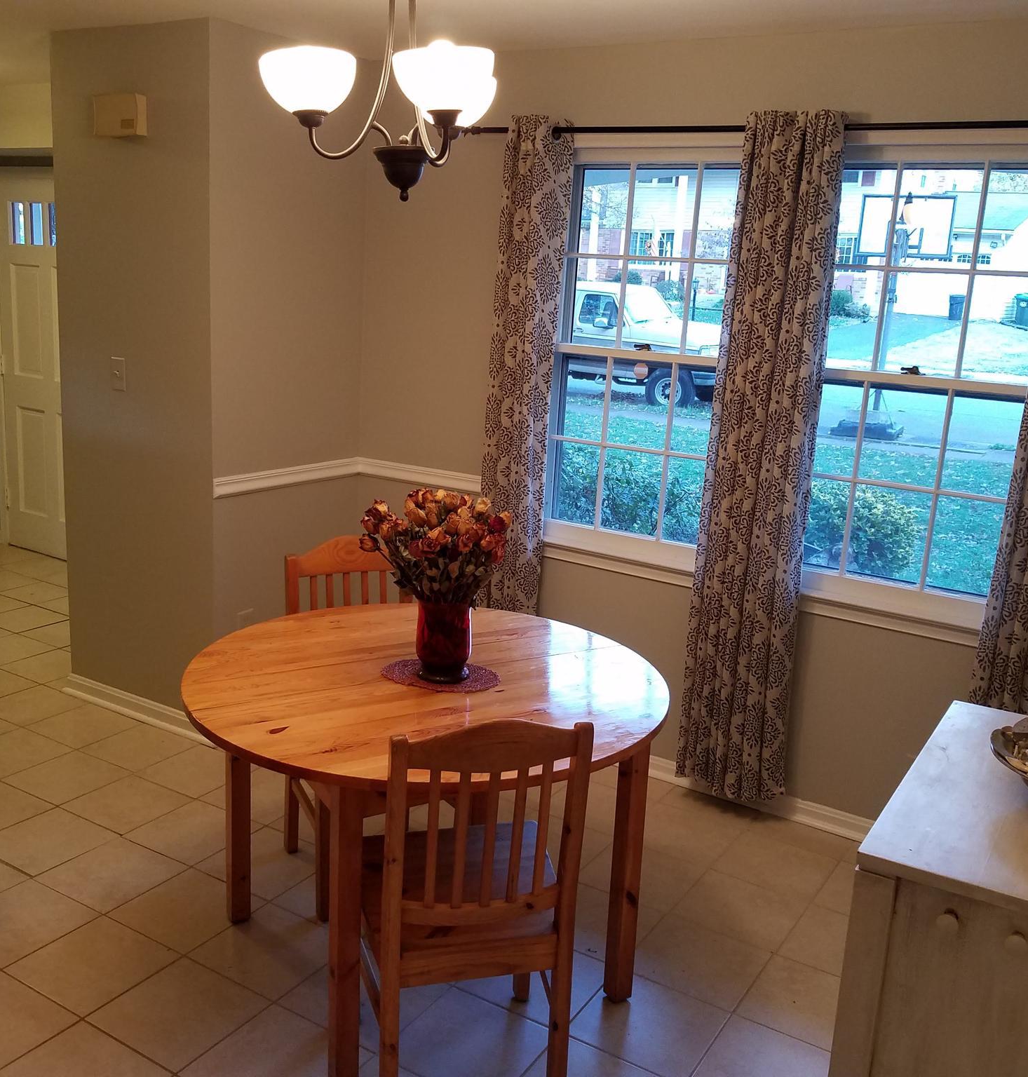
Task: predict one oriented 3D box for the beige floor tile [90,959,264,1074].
[{"bbox_3d":[-0.771,1.100,2.495,0.298,0.015,0.298,11,15,29],"label":"beige floor tile"}]

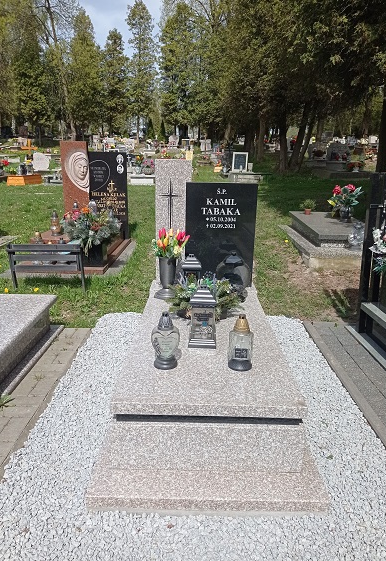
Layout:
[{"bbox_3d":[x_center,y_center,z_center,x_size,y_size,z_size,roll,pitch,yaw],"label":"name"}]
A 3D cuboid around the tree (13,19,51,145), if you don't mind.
[{"bbox_3d":[-12.161,-15.299,35.226,2.900,9.300,2.900,1,16,0],"label":"tree"}]

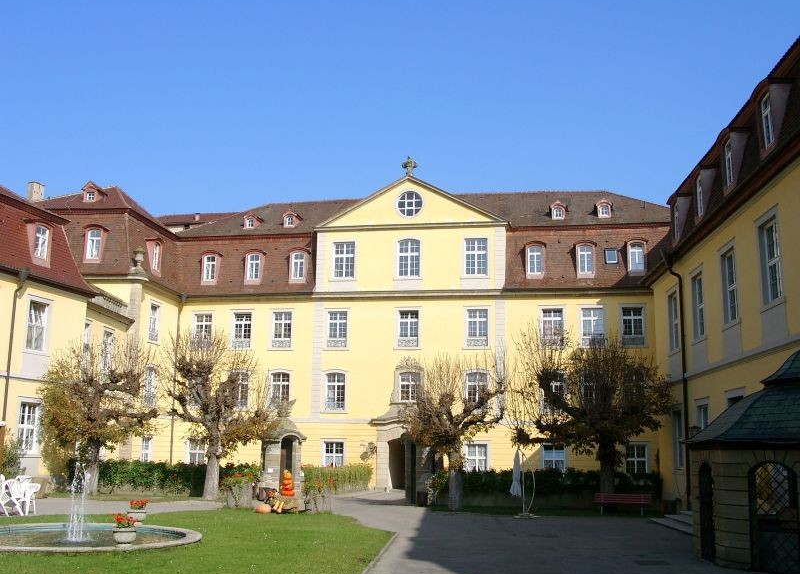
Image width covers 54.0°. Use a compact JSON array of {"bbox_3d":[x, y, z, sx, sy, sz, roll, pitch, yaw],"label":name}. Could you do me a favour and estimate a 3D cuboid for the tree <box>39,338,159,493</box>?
[{"bbox_3d":[-11.861,5.075,30.914,4.720,6.093,4.248,1,-12,0],"label":"tree"}]

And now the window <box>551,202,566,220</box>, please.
[{"bbox_3d":[9.577,-4.460,47.450,0.965,1.118,1.100,-1,-12,10],"label":"window"}]

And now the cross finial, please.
[{"bbox_3d":[0.667,-7.317,47.988,0.956,1.250,0.500,-1,-12,10],"label":"cross finial"}]

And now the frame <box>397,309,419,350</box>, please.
[{"bbox_3d":[0.483,2.387,44.784,1.388,2.359,0.250,-1,-12,10],"label":"frame"}]

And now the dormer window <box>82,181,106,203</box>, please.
[{"bbox_3d":[-19.206,-5.820,49.514,1.098,1.411,0.950,-1,-12,10],"label":"dormer window"}]

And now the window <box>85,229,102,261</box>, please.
[{"bbox_3d":[-15.748,-2.174,40.439,1.080,1.944,0.800,-1,-12,8],"label":"window"}]

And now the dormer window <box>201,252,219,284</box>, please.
[{"bbox_3d":[-11.875,-1.085,49.658,1.116,2.192,0.750,-1,-12,10],"label":"dormer window"}]

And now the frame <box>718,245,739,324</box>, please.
[{"bbox_3d":[11.755,-0.084,27.982,0.300,2.850,1.750,0,-12,4],"label":"frame"}]

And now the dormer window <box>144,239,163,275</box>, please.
[{"bbox_3d":[-14.678,-1.680,46.565,0.700,2.046,1.149,-1,-12,10],"label":"dormer window"}]

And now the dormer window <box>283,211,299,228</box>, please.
[{"bbox_3d":[-6.826,-4.170,50.332,1.026,1.121,1.100,-1,-12,10],"label":"dormer window"}]

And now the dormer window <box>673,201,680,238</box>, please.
[{"bbox_3d":[12.884,-2.961,36.260,0.800,1.950,1.100,0,-12,4],"label":"dormer window"}]

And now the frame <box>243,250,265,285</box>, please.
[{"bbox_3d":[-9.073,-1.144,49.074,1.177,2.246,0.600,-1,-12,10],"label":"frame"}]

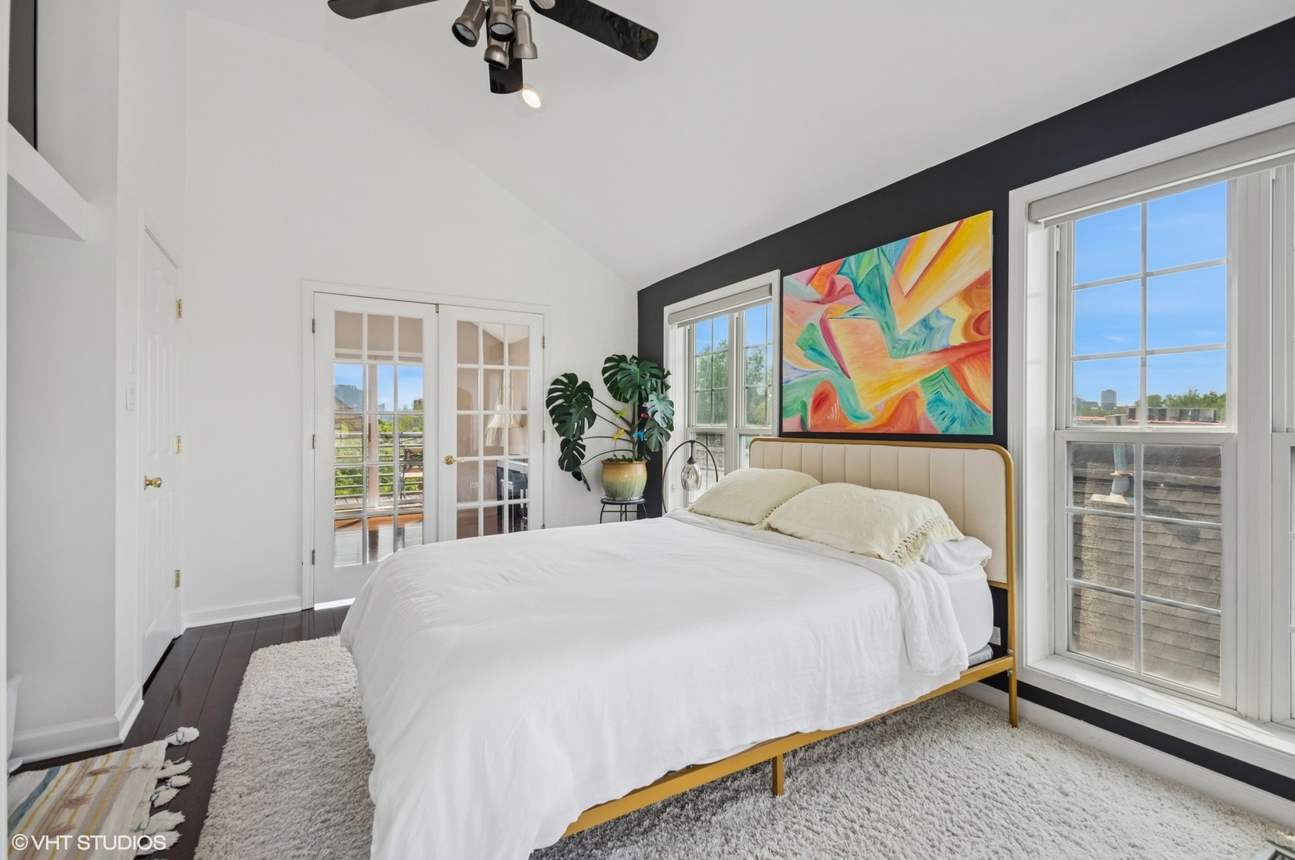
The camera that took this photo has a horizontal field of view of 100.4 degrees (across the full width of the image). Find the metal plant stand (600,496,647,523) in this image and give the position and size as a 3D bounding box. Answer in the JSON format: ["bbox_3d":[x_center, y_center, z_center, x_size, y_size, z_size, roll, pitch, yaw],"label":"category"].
[{"bbox_3d":[-0.178,0.840,4.133,0.360,0.590,0.360,0,1,-32],"label":"metal plant stand"}]

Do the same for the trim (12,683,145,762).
[{"bbox_3d":[-2.163,1.106,2.046,0.360,0.094,0.380,0,1,-32],"label":"trim"}]

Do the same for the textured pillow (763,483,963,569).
[{"bbox_3d":[0.914,0.365,2.321,0.460,0.240,0.800,0,1,-28],"label":"textured pillow"}]

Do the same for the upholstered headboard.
[{"bbox_3d":[1.023,0.327,2.727,0.060,0.560,1.560,0,1,-28],"label":"upholstered headboard"}]

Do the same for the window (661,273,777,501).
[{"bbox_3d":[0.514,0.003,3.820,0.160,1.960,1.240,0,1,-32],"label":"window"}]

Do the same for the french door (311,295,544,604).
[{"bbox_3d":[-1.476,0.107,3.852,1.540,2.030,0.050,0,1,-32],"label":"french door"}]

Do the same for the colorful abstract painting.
[{"bbox_3d":[1.114,-0.441,2.706,0.035,0.920,1.160,0,1,-32],"label":"colorful abstract painting"}]

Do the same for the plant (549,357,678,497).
[{"bbox_3d":[-0.281,-0.027,4.050,0.950,1.090,0.750,0,0,-6],"label":"plant"}]

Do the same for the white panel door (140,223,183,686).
[{"bbox_3d":[-2.388,0.128,2.639,0.050,2.030,0.750,0,1,-32],"label":"white panel door"}]

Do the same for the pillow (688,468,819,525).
[{"bbox_3d":[0.594,0.345,2.910,0.450,0.240,0.760,0,1,-28],"label":"pillow"}]

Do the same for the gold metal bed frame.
[{"bbox_3d":[0.109,0.596,2.233,2.130,1.070,1.570,0,1,-28],"label":"gold metal bed frame"}]

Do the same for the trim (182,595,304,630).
[{"bbox_3d":[-2.431,1.097,3.256,0.560,0.092,0.020,0,1,-32],"label":"trim"}]

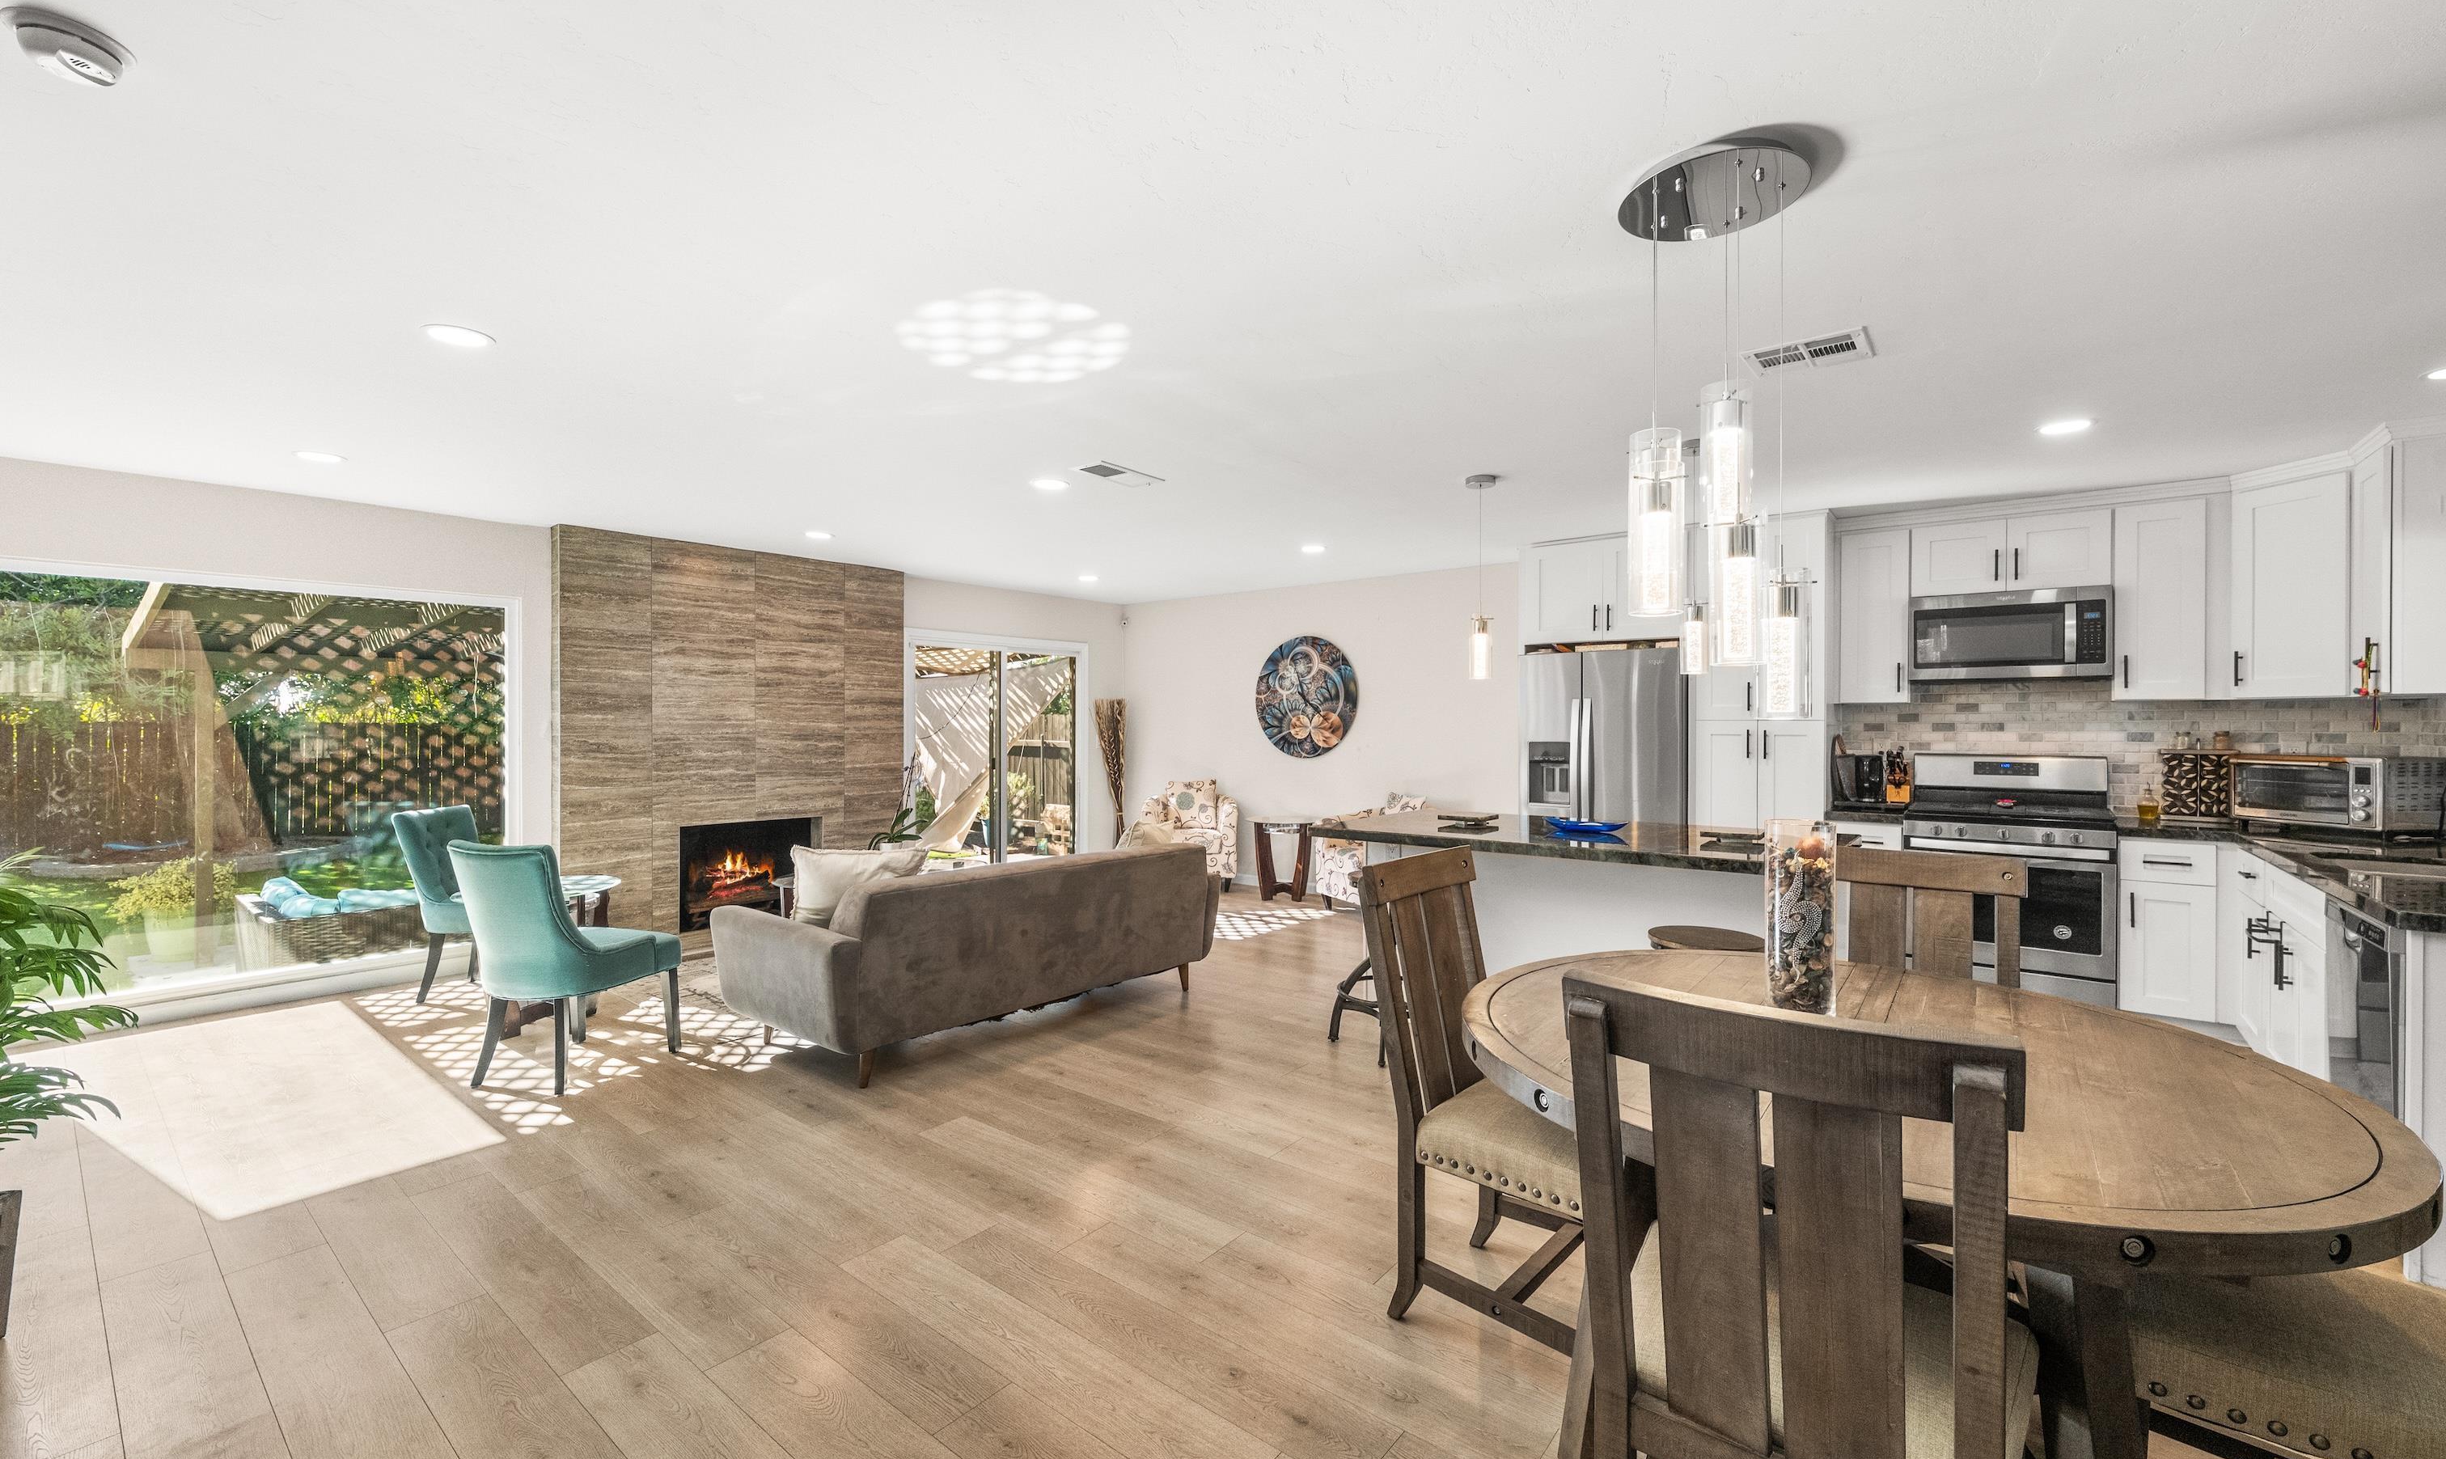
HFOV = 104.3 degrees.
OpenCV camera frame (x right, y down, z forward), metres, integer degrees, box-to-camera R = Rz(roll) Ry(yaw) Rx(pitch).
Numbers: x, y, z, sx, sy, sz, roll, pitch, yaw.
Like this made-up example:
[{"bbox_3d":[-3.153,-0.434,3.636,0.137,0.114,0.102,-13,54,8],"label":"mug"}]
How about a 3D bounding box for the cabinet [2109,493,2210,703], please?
[{"bbox_3d":[4.345,-0.588,4.440,0.305,0.907,0.330,0,0,38],"label":"cabinet"}]

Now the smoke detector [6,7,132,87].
[{"bbox_3d":[-1.869,-1.095,1.545,0.138,0.048,0.138,0,0,38],"label":"smoke detector"}]

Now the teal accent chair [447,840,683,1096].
[{"bbox_3d":[-2.538,0.866,3.717,0.510,0.905,0.620,0,0,12],"label":"teal accent chair"}]

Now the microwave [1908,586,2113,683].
[{"bbox_3d":[3.924,-0.457,4.768,0.753,0.439,0.387,0,0,38],"label":"microwave"}]

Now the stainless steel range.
[{"bbox_3d":[3.824,0.734,4.657,0.756,1.186,0.694,0,0,38],"label":"stainless steel range"}]

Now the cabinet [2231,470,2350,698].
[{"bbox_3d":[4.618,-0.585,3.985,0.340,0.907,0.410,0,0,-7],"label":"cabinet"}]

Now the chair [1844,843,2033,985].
[{"bbox_3d":[1.660,0.834,2.320,0.480,1.020,0.570,0,0,38],"label":"chair"}]

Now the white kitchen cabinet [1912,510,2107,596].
[{"bbox_3d":[3.942,-0.856,4.789,0.764,0.364,0.327,0,0,38],"label":"white kitchen cabinet"}]

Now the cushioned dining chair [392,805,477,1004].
[{"bbox_3d":[-3.627,0.846,4.806,0.655,0.942,0.536,0,0,-8],"label":"cushioned dining chair"}]

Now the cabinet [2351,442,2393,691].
[{"bbox_3d":[4.500,-0.582,3.541,0.327,0.902,0.417,0,0,38],"label":"cabinet"}]

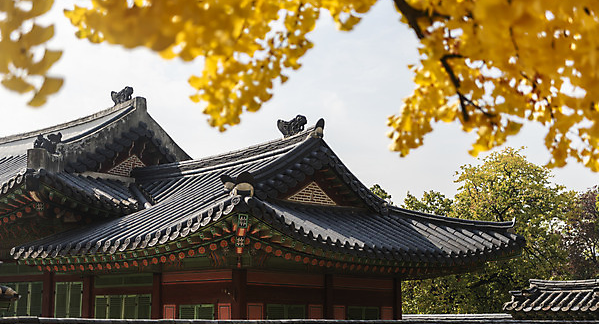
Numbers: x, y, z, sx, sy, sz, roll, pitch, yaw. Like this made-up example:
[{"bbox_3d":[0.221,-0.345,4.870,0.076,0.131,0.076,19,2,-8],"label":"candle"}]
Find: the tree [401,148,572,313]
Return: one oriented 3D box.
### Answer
[{"bbox_3d":[8.272,4.045,40.919,7.600,9.443,7.000,0,-10,0],"label":"tree"}]

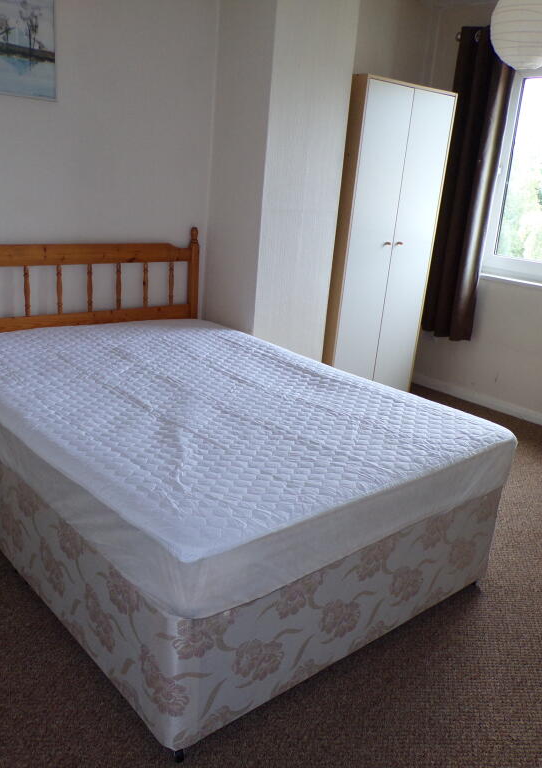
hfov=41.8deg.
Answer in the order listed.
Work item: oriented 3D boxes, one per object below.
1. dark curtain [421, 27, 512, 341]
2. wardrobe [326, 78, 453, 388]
[{"bbox_3d":[1.228,-1.224,4.459,0.115,1.890,0.440,-10,22,-40],"label":"dark curtain"},{"bbox_3d":[0.536,-0.773,4.238,0.765,1.860,0.500,-10,22,-40],"label":"wardrobe"}]

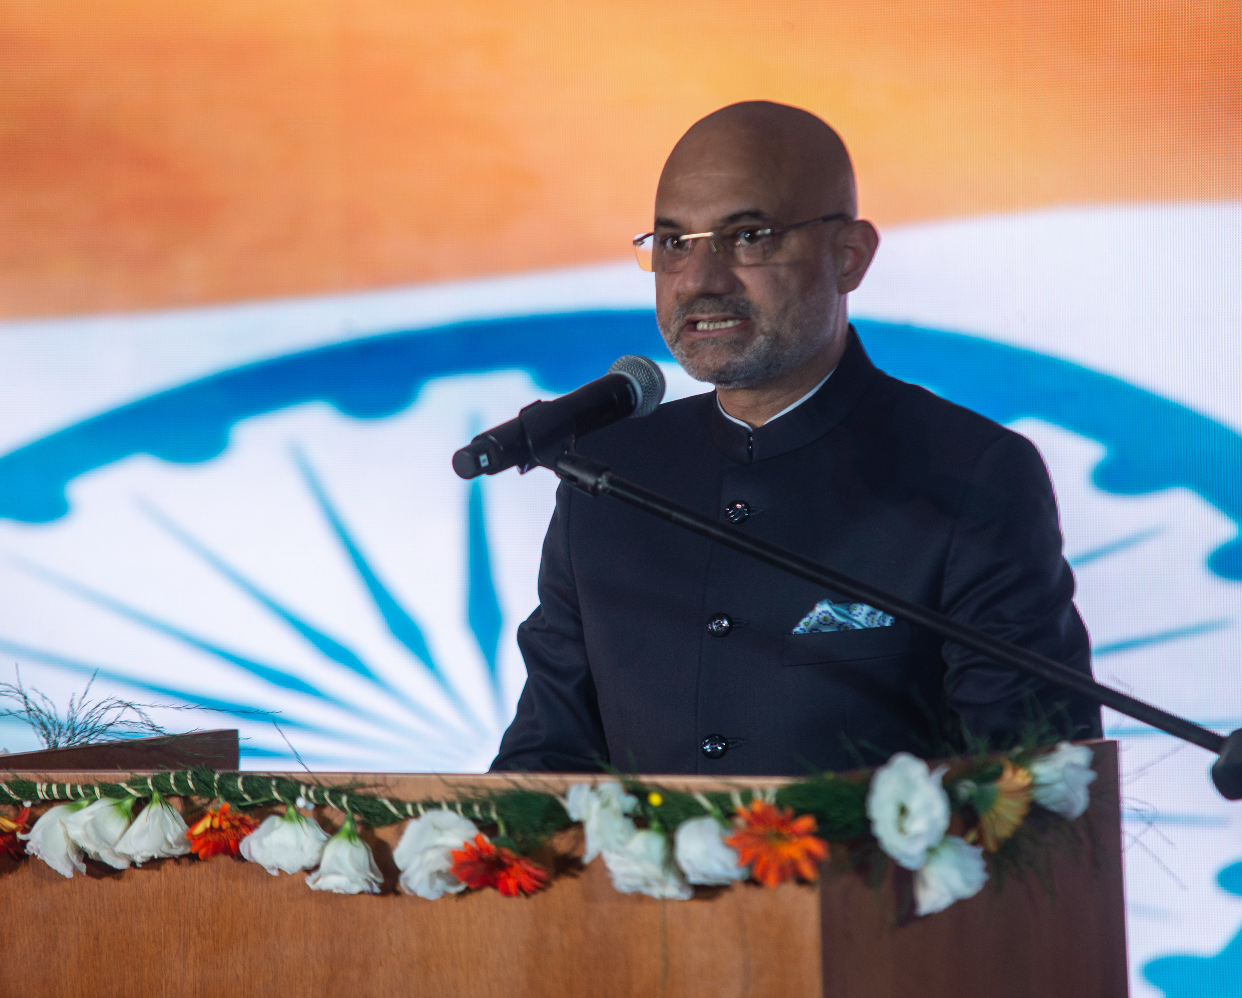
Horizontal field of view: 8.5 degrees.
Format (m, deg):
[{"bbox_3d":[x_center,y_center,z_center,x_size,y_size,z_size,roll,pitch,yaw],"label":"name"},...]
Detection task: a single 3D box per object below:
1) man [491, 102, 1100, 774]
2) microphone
[{"bbox_3d":[0.148,0.547,6.860,0.550,1.750,0.380,0,2,28],"label":"man"},{"bbox_3d":[-0.048,-0.061,6.570,0.053,0.053,0.235,1,18,44],"label":"microphone"}]

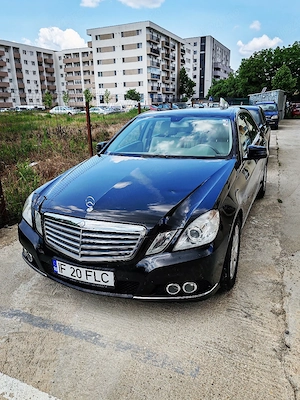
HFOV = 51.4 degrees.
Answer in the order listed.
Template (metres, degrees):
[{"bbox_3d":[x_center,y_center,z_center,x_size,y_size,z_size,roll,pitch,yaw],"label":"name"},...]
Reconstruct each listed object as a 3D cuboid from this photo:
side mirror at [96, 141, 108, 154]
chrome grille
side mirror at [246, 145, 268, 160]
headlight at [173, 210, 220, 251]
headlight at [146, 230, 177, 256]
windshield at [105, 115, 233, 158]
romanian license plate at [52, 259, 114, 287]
[{"bbox_3d":[-0.586,-0.670,3.992,0.217,0.150,0.170,5,19,24],"label":"side mirror"},{"bbox_3d":[-0.452,0.270,2.186,0.870,0.285,0.170,5,19,24],"label":"chrome grille"},{"bbox_3d":[1.107,-0.505,3.247,0.217,0.145,0.170,5,19,24],"label":"side mirror"},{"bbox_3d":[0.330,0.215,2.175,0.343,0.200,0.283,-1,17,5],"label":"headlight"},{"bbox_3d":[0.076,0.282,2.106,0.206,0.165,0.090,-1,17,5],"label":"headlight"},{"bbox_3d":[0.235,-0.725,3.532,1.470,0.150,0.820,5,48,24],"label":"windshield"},{"bbox_3d":[-0.472,0.511,2.193,0.520,0.112,0.020,5,16,24],"label":"romanian license plate"}]

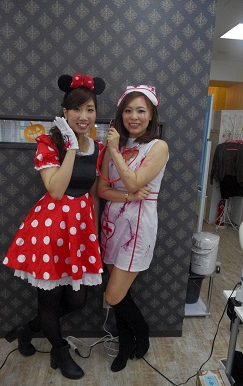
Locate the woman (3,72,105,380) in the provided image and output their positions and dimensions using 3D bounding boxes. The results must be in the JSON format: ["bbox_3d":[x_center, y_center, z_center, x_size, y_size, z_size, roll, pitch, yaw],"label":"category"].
[{"bbox_3d":[-0.394,0.240,1.619,0.570,1.730,0.480,-6,15,-36],"label":"woman"}]

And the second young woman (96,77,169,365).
[{"bbox_3d":[0.048,0.269,1.667,0.440,1.690,0.380,8,13,22],"label":"second young woman"}]

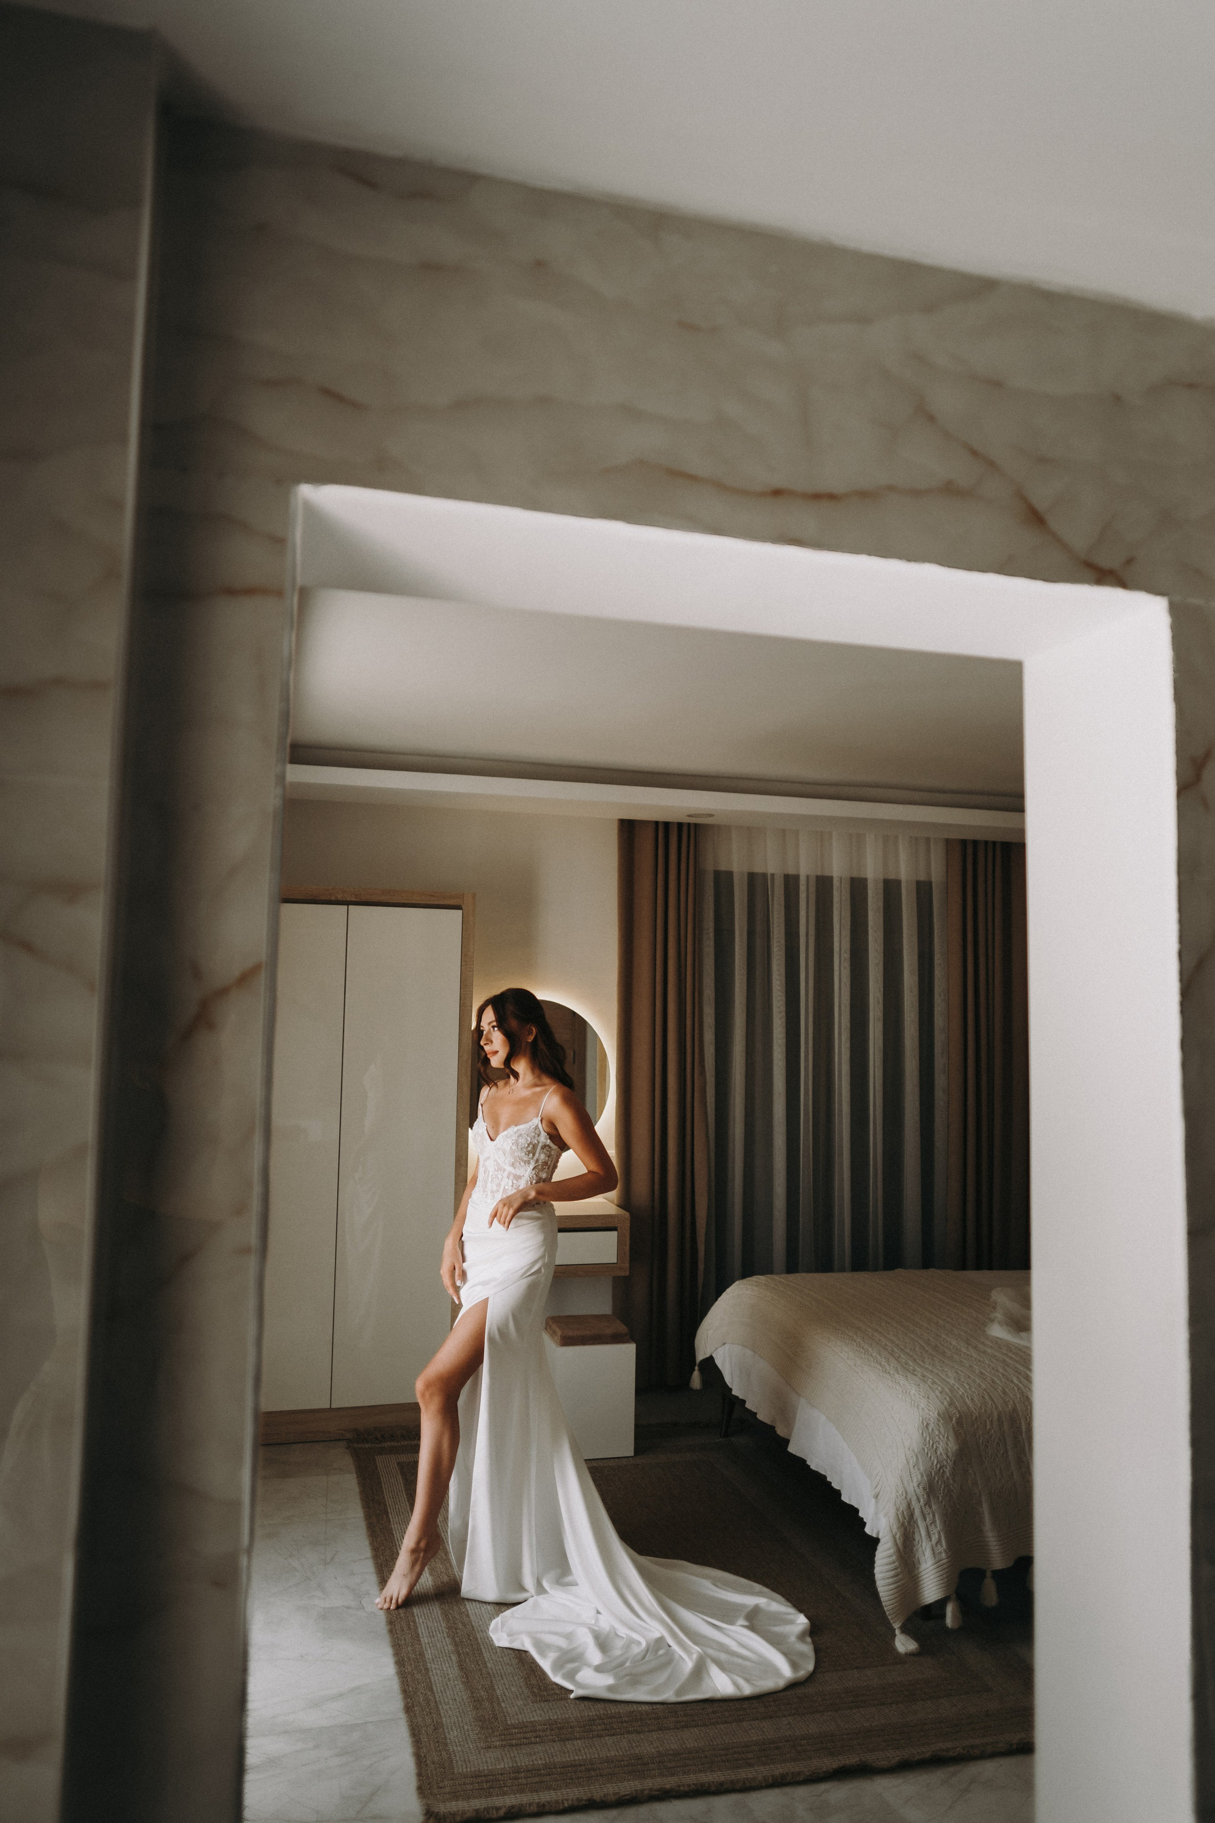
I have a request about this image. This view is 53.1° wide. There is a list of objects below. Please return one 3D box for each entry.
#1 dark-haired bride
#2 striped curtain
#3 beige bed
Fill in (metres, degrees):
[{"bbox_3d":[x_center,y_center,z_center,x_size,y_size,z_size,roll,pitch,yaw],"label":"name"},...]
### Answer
[{"bbox_3d":[0.033,1.052,3.368,1.083,1.672,0.852,-3,-6,40],"label":"dark-haired bride"},{"bbox_3d":[1.002,0.865,5.585,1.320,2.429,0.130,2,-5,-14],"label":"striped curtain"},{"bbox_3d":[1.560,1.672,4.228,2.080,0.630,1.740,2,-5,-14],"label":"beige bed"}]

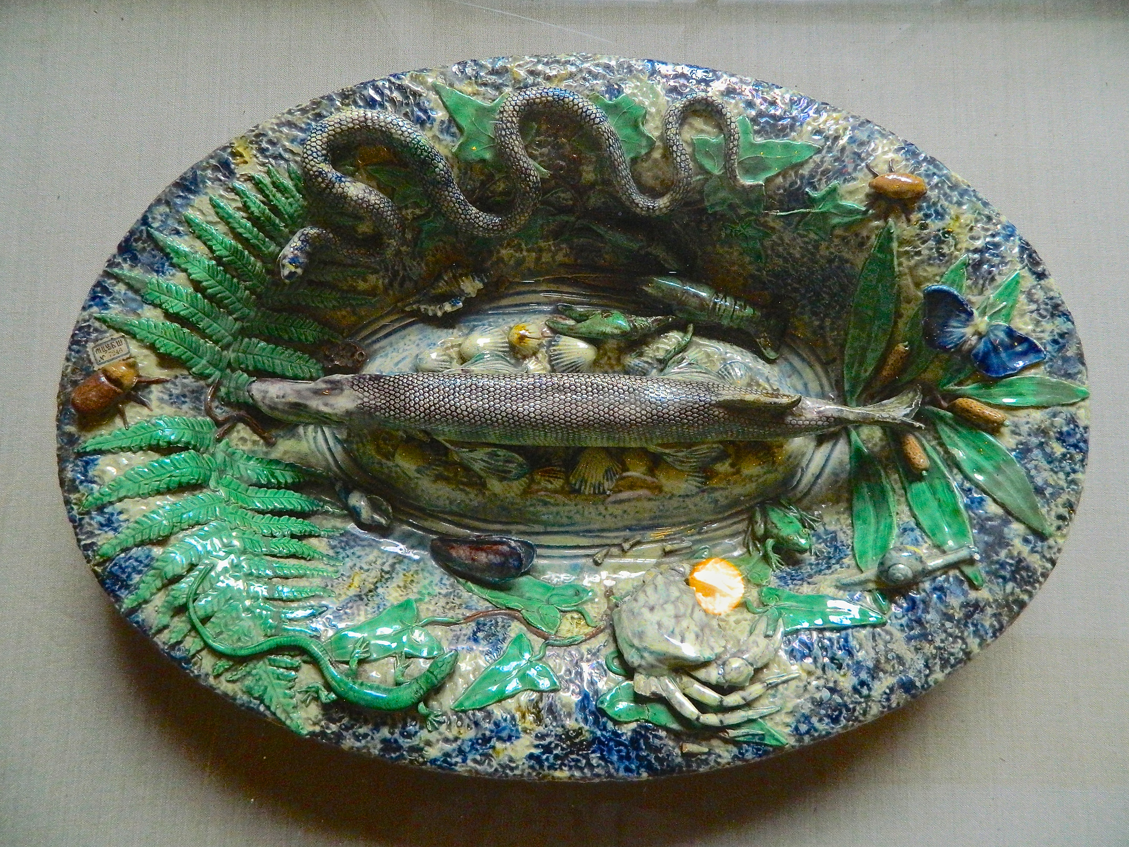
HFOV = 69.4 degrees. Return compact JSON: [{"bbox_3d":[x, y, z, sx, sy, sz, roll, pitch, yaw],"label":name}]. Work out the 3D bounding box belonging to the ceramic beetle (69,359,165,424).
[{"bbox_3d":[-0.233,-0.015,0.429,0.044,0.014,0.033,-41,92,-11],"label":"ceramic beetle"}]

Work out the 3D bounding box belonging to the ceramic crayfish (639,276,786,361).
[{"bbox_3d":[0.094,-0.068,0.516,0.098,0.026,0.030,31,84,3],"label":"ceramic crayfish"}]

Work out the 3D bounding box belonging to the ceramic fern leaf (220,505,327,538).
[{"bbox_3d":[-0.164,0.056,0.461,0.056,0.008,0.014,11,69,-9],"label":"ceramic fern leaf"}]

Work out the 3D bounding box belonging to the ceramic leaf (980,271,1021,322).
[{"bbox_3d":[0.227,-0.066,0.425,0.014,0.005,0.028,28,92,11],"label":"ceramic leaf"}]

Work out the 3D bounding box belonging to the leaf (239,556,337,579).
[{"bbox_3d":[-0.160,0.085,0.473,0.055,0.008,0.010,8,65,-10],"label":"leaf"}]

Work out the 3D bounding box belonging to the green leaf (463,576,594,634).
[{"bbox_3d":[-0.018,0.093,0.420,0.067,0.008,0.030,15,58,1],"label":"green leaf"}]

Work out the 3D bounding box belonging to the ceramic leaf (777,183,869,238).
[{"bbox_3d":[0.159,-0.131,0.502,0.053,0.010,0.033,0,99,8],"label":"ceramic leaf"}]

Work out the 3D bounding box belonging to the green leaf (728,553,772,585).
[{"bbox_3d":[0.110,0.087,0.484,0.024,0.008,0.022,37,84,26],"label":"green leaf"}]

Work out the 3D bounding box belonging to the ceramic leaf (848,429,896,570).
[{"bbox_3d":[0.169,0.041,0.449,0.024,0.010,0.081,-3,71,13],"label":"ceramic leaf"}]

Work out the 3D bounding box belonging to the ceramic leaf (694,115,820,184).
[{"bbox_3d":[0.117,-0.167,0.498,0.076,0.014,0.040,6,96,8],"label":"ceramic leaf"}]

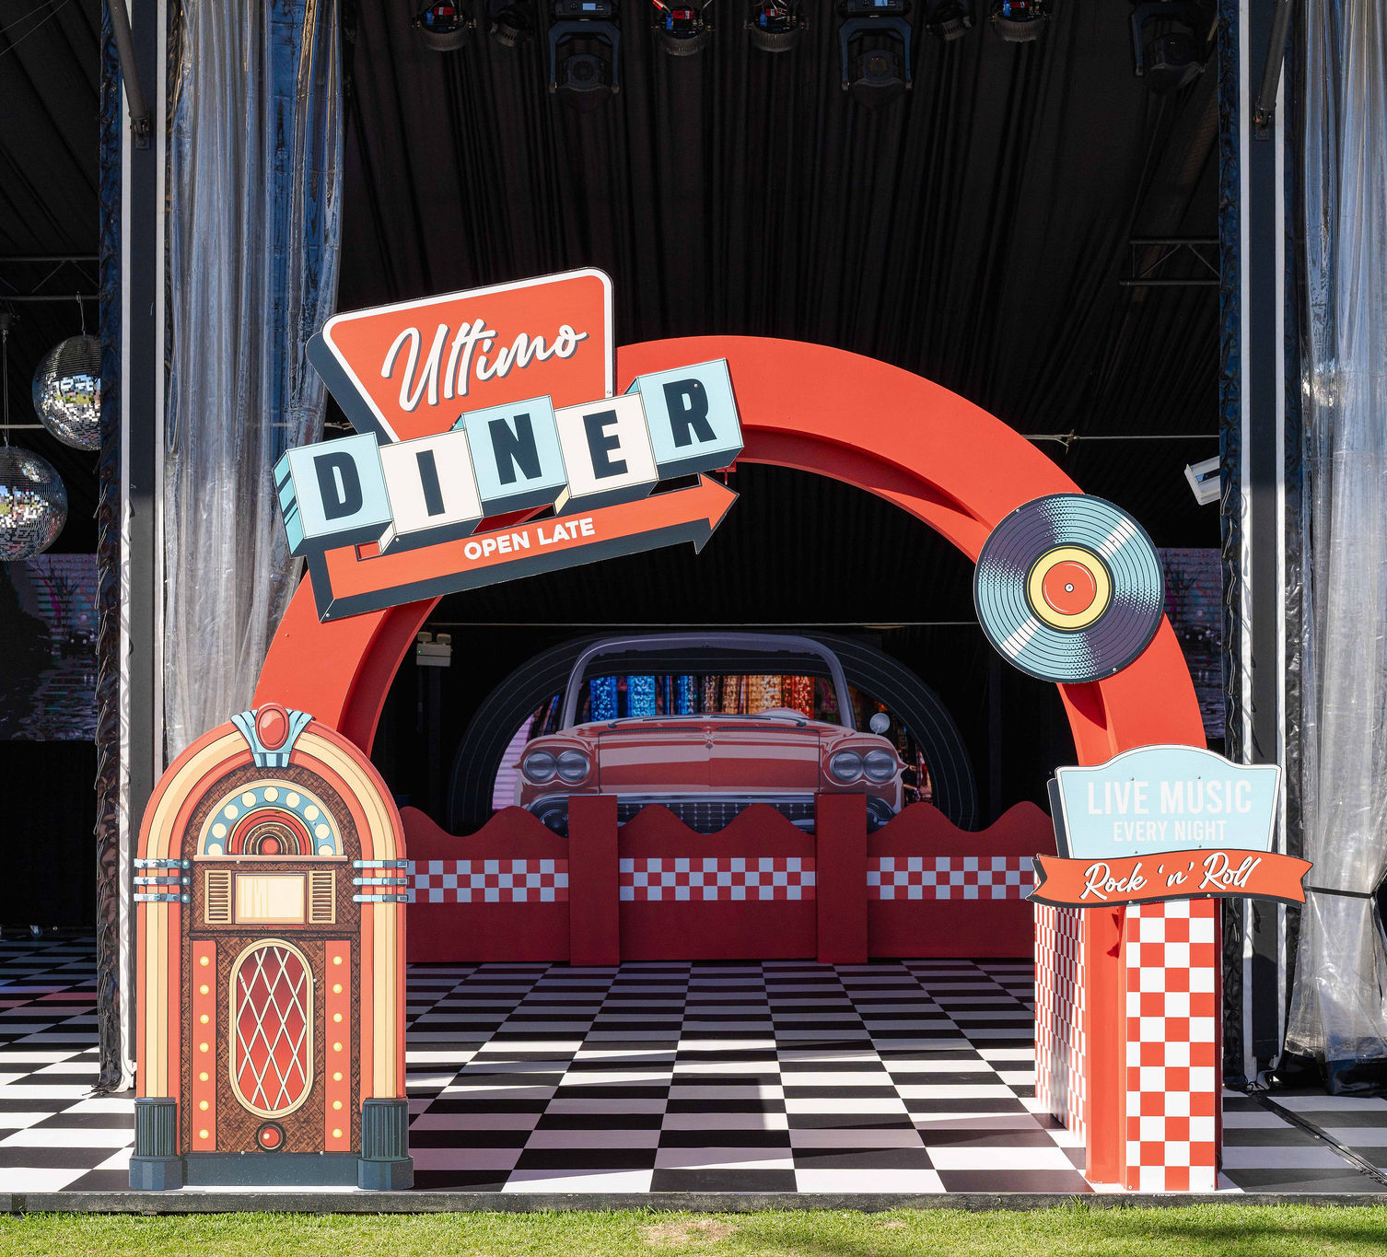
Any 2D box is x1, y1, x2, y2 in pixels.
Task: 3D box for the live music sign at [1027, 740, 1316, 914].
[{"bbox_3d":[1.640,0.682,9.010,0.978,0.563,0.050,0,-2,1],"label":"live music sign"}]

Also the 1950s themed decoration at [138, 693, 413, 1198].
[{"bbox_3d":[-1.442,1.091,8.950,0.955,1.650,0.090,0,-2,1],"label":"1950s themed decoration"}]

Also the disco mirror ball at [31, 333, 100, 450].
[{"bbox_3d":[-3.847,-1.504,16.700,0.735,0.735,0.735,0,-2,1],"label":"disco mirror ball"}]

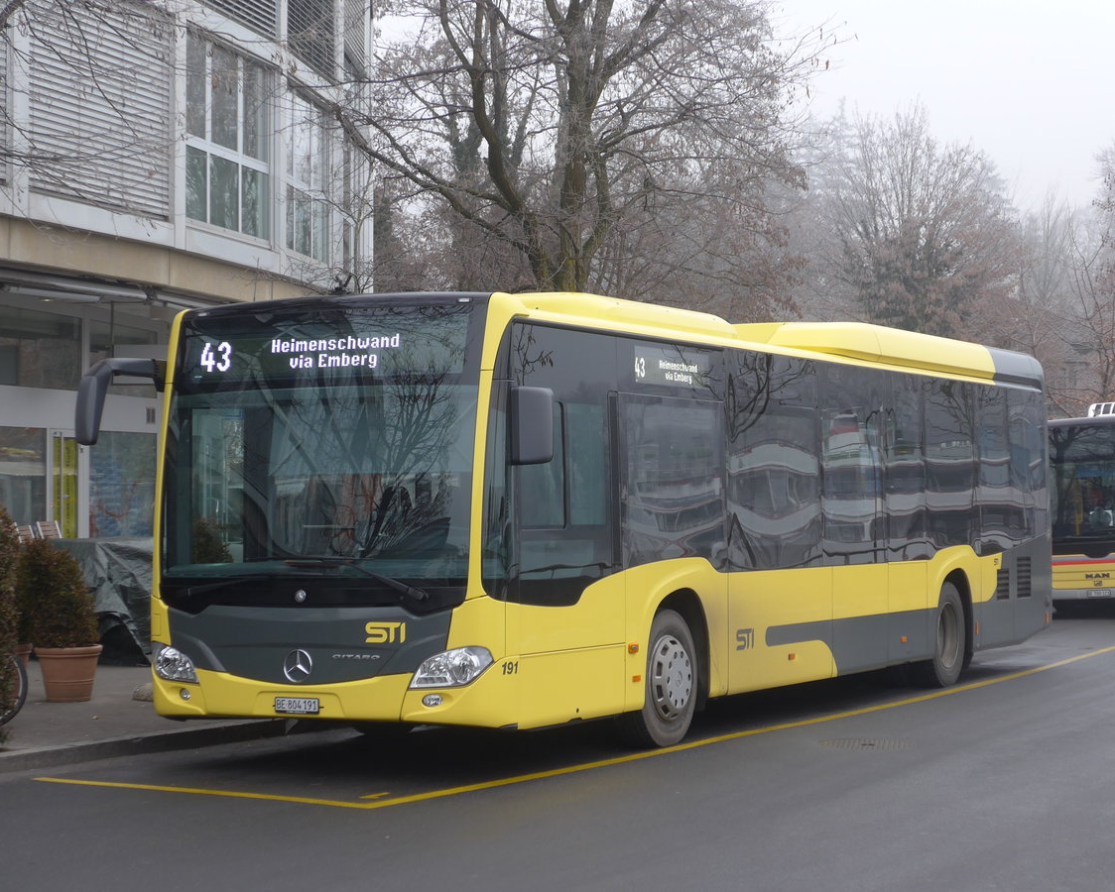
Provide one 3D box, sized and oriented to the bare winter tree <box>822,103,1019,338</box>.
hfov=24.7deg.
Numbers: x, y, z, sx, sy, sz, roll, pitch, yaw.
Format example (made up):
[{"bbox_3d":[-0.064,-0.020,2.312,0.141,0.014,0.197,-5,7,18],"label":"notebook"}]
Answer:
[{"bbox_3d":[10.258,-3.081,72.000,6.200,13.230,6.000,0,-2,0],"label":"bare winter tree"}]

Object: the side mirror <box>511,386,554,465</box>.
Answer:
[{"bbox_3d":[-0.143,-0.123,14.674,0.240,0.460,0.130,-2,-2,27],"label":"side mirror"}]

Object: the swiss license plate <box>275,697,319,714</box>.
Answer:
[{"bbox_3d":[-1.541,1.538,15.062,0.305,0.090,0.020,-2,-2,27],"label":"swiss license plate"}]

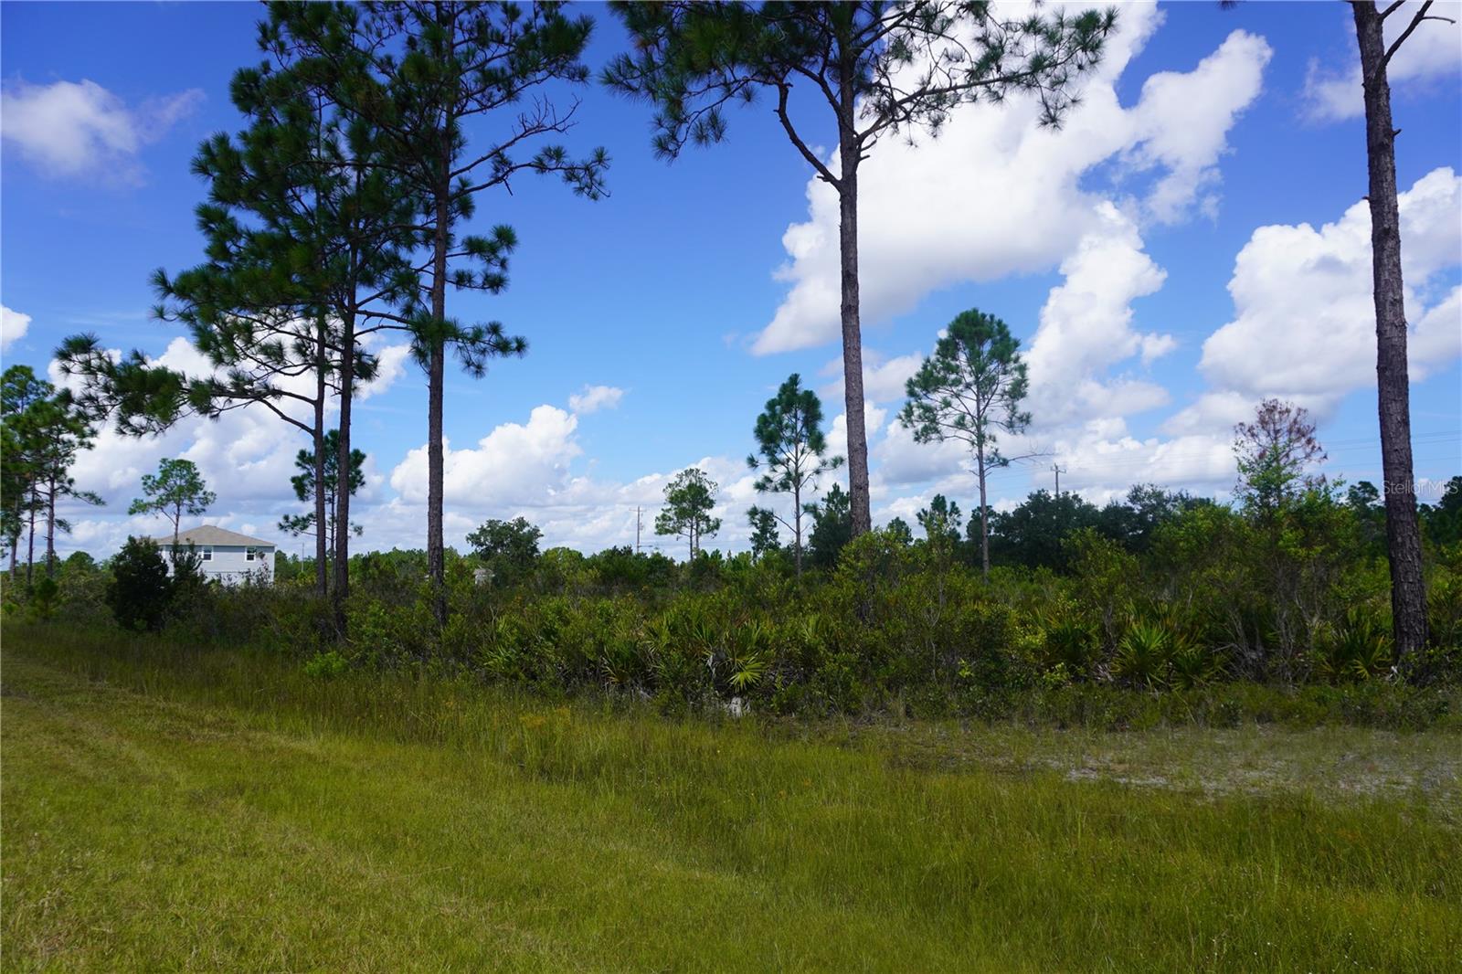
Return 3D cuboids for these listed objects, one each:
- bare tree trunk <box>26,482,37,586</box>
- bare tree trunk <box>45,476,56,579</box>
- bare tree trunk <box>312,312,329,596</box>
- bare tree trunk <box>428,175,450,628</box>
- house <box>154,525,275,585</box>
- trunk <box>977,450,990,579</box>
[{"bbox_3d":[-33.176,2.640,46.241,0.270,5.520,0.270,3,-6,-36],"label":"bare tree trunk"},{"bbox_3d":[-32.243,2.315,46.225,0.300,5.740,0.300,2,-5,-35],"label":"bare tree trunk"},{"bbox_3d":[-12.149,-0.510,28.846,0.280,9.000,0.280,-2,-4,0],"label":"bare tree trunk"},{"bbox_3d":[-7.015,-2.044,23.492,0.340,11.350,0.340,1,-5,-17],"label":"bare tree trunk"},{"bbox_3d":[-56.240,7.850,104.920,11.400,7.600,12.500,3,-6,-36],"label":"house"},{"bbox_3d":[10.952,1.466,42.276,0.260,6.150,0.260,-3,-5,14],"label":"trunk"}]

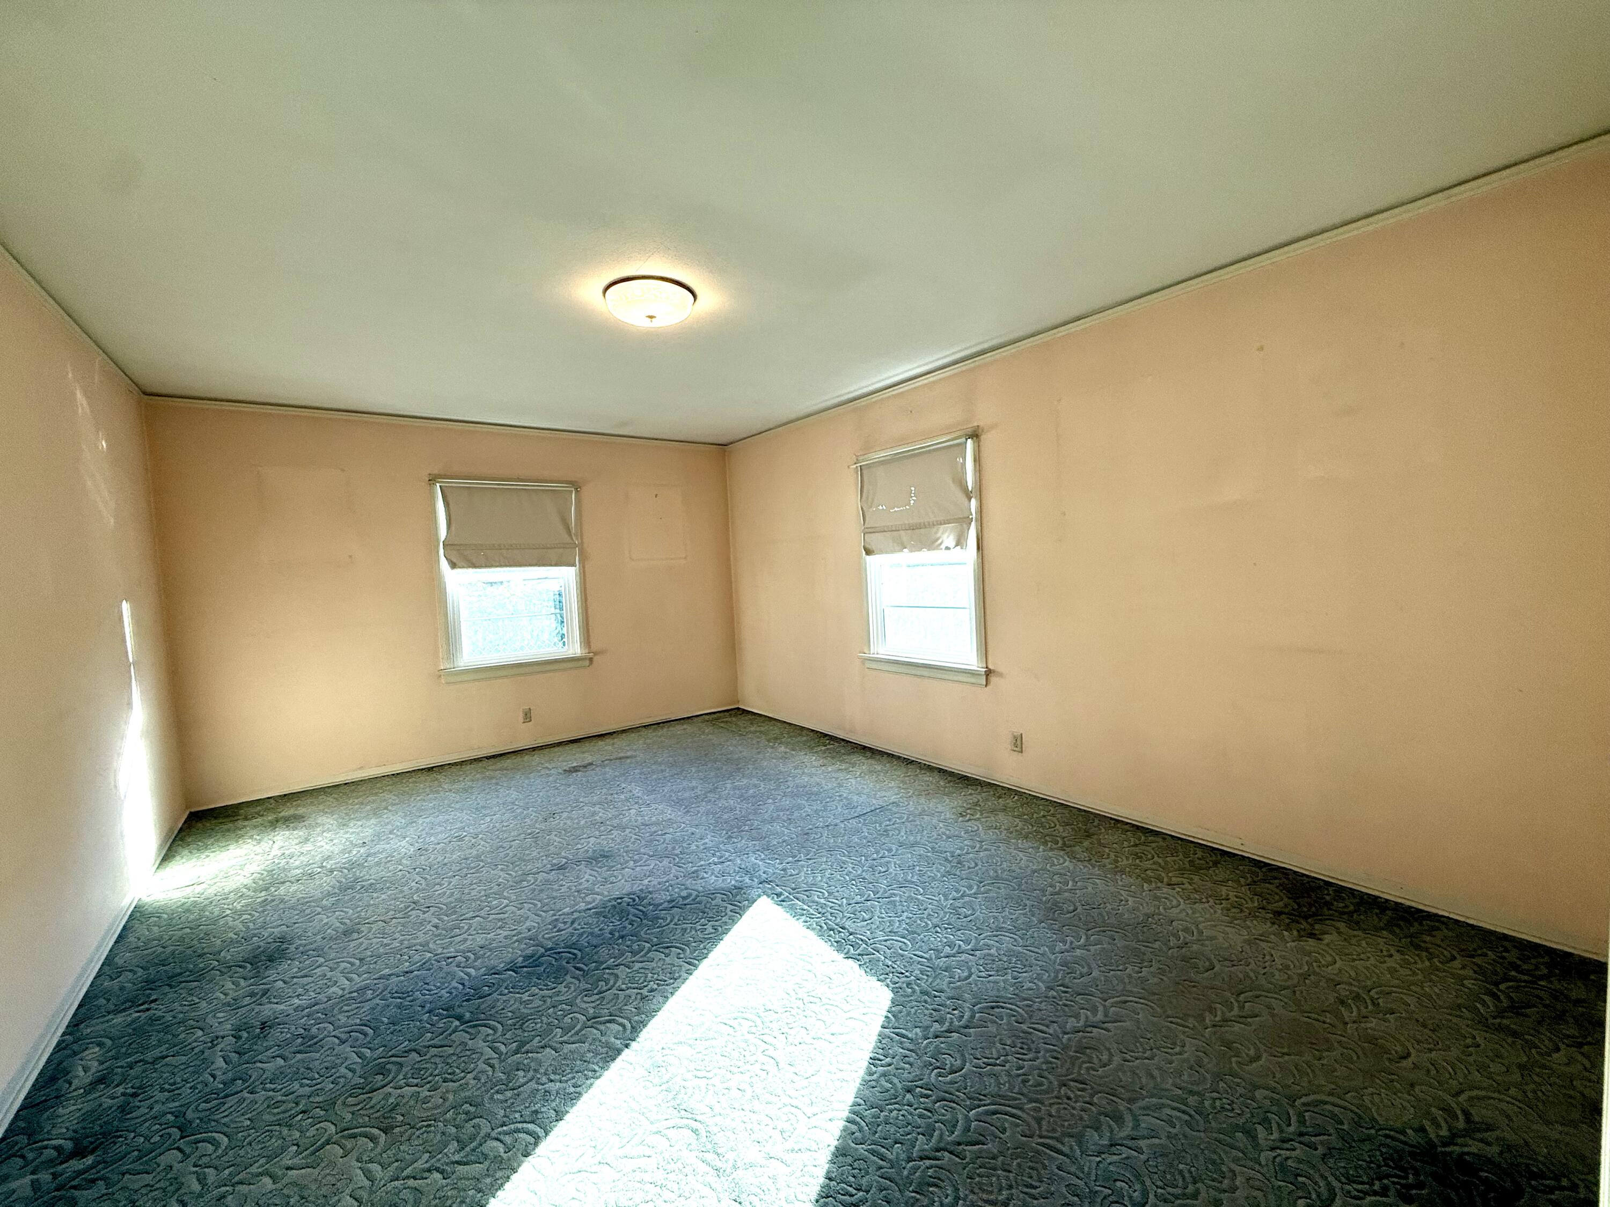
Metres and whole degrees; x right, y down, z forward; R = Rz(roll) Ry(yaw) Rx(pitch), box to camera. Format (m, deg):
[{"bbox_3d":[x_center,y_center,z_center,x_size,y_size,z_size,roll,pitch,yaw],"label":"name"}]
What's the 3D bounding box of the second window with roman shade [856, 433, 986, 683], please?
[{"bbox_3d":[0.701,-0.265,4.134,0.100,1.460,1.060,-5,4,-36],"label":"second window with roman shade"}]

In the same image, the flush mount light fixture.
[{"bbox_3d":[-0.615,-1.192,2.615,0.365,0.130,0.365,-3,3,0],"label":"flush mount light fixture"}]

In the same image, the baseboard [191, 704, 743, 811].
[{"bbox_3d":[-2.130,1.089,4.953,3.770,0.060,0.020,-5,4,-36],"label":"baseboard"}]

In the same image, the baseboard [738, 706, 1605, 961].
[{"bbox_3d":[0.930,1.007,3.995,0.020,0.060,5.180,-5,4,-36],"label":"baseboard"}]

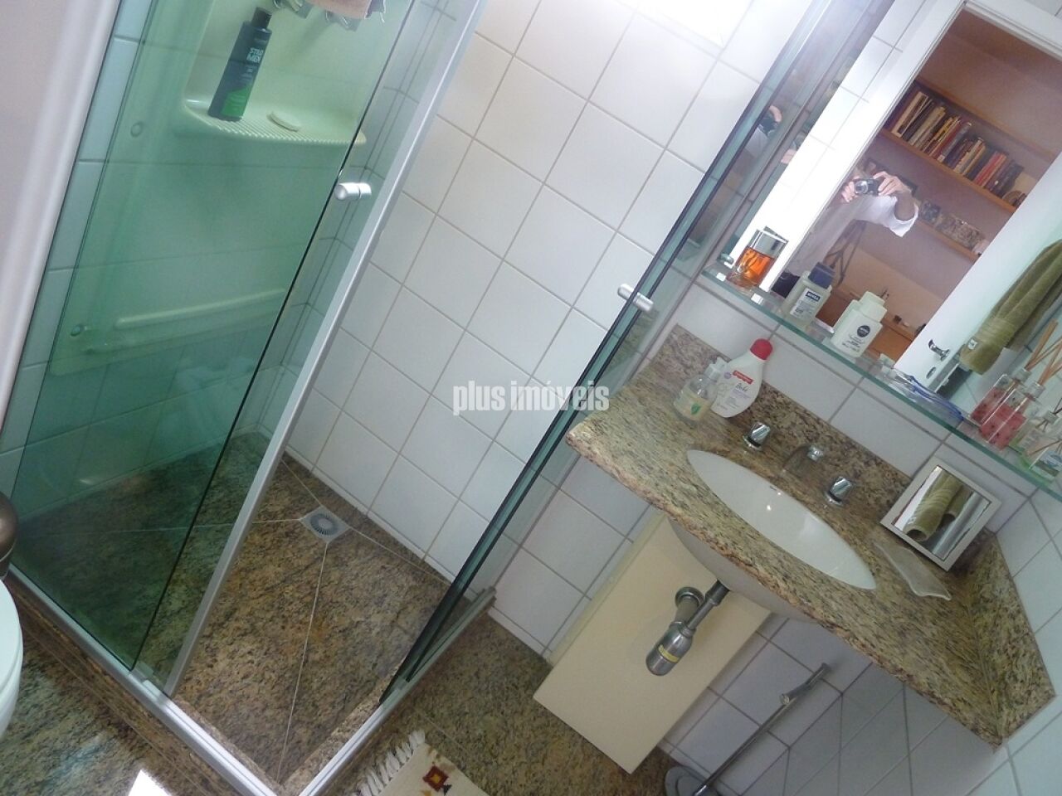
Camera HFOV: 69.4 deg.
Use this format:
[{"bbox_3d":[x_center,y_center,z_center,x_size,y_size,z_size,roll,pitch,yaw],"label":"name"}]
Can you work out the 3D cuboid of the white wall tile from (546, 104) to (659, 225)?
[{"bbox_3d":[0.158,-0.501,1.665,0.197,0.195,0.010,36,23,11],"label":"white wall tile"}]

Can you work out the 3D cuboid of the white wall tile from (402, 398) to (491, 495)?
[{"bbox_3d":[-0.216,0.126,1.972,0.198,0.198,0.010,35,23,11],"label":"white wall tile"}]

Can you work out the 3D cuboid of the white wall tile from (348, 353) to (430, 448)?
[{"bbox_3d":[-0.377,0.011,2.002,0.197,0.195,0.010,36,23,11],"label":"white wall tile"}]

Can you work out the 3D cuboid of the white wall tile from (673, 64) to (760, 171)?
[{"bbox_3d":[0.419,-0.555,1.584,0.200,0.200,0.010,36,23,11],"label":"white wall tile"}]

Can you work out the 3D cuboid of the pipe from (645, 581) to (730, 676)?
[{"bbox_3d":[0.328,0.416,1.533,0.075,0.240,0.205,36,23,11],"label":"pipe"}]

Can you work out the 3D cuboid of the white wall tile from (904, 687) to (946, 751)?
[{"bbox_3d":[0.738,0.507,1.364,0.010,0.200,0.200,36,23,11],"label":"white wall tile"}]

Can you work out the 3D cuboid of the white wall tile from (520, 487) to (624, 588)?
[{"bbox_3d":[0.102,0.353,1.886,0.197,0.195,0.010,36,23,11],"label":"white wall tile"}]

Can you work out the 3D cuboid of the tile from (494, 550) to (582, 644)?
[{"bbox_3d":[0.008,0.509,1.961,0.197,0.195,0.010,36,23,11],"label":"tile"}]

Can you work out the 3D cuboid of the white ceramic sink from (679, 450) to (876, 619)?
[{"bbox_3d":[0.394,0.271,1.384,0.430,0.165,0.320,36,23,11],"label":"white ceramic sink"}]

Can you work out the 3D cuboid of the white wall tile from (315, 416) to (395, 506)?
[{"bbox_3d":[-0.471,0.167,2.076,0.197,0.195,0.010,36,23,11],"label":"white wall tile"}]

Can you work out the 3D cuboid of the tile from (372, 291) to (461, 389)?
[{"bbox_3d":[-0.283,-0.144,1.933,0.198,0.198,0.010,35,23,11],"label":"tile"}]

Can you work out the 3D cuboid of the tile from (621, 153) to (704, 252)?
[{"bbox_3d":[0.317,-0.387,1.626,0.197,0.195,0.010,36,23,11],"label":"tile"}]

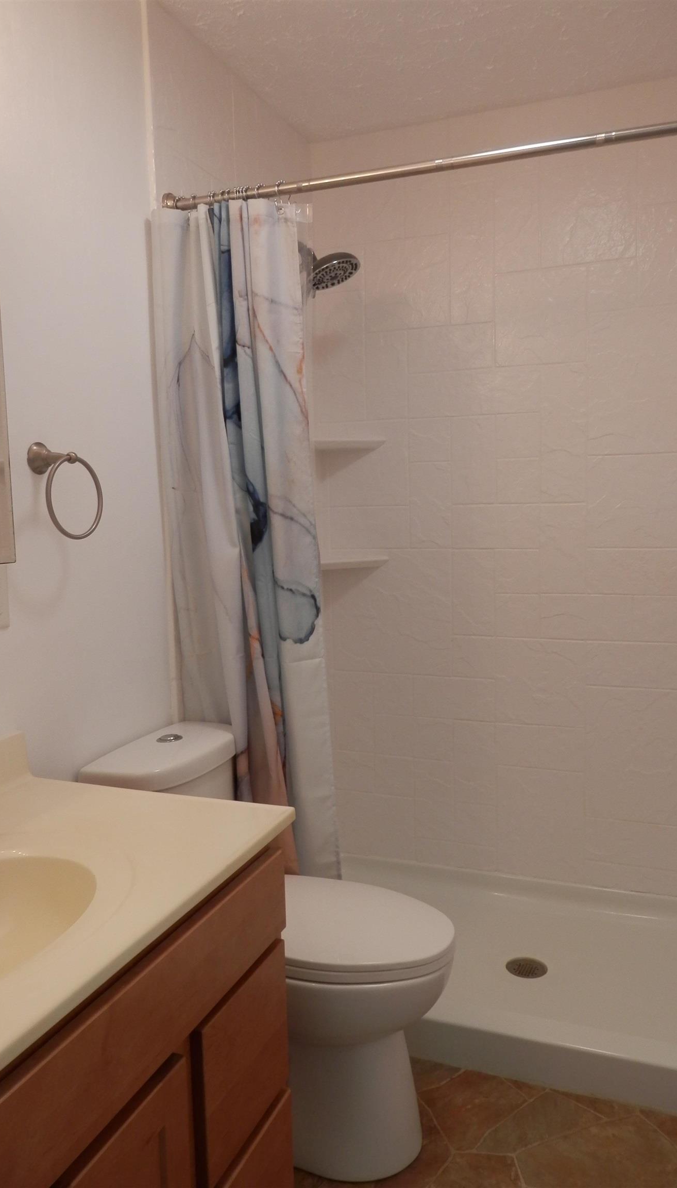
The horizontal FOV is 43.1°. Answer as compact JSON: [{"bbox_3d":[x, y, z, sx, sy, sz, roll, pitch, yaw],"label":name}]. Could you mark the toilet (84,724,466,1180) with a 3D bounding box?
[{"bbox_3d":[-0.107,0.713,1.795,0.705,0.788,0.415,1,7,21],"label":"toilet"}]

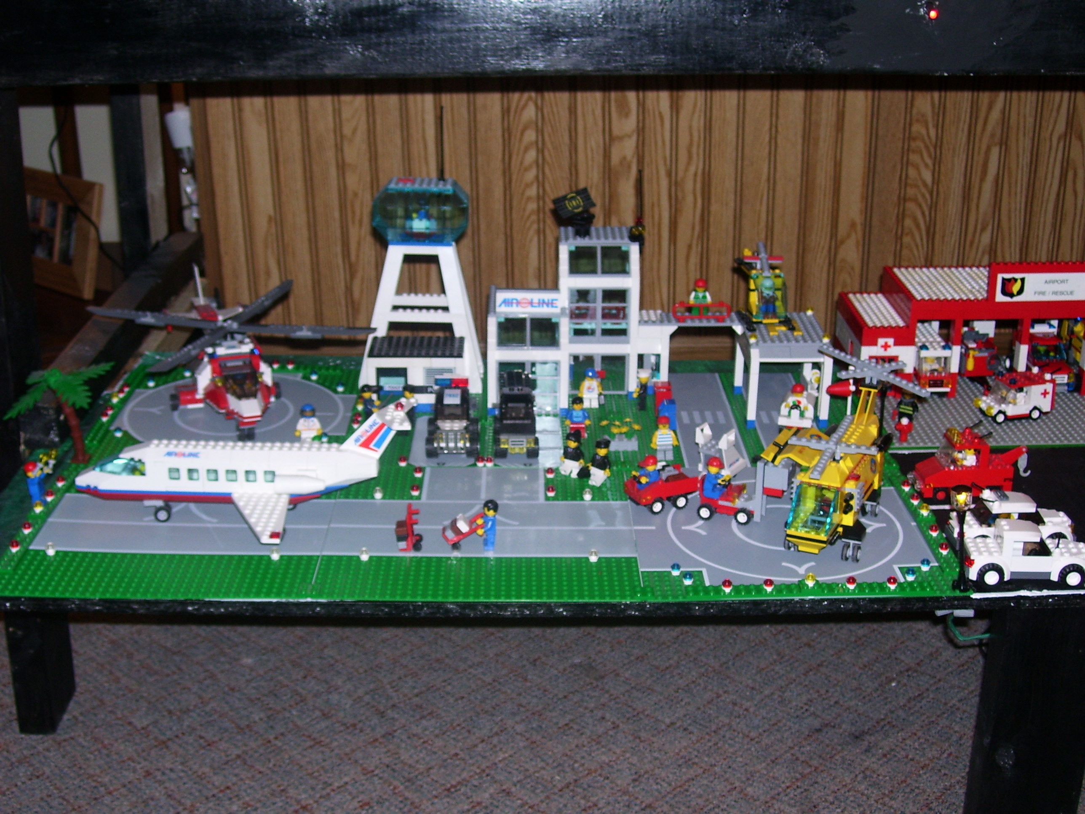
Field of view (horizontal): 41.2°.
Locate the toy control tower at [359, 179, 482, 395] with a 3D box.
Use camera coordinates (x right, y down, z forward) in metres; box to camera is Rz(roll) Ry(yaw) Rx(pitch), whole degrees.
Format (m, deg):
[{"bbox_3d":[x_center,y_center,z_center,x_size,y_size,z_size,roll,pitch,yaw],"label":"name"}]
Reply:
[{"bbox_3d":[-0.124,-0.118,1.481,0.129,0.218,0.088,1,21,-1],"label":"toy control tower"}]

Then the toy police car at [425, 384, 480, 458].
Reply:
[{"bbox_3d":[-0.084,0.007,1.376,0.050,0.057,0.085,1,21,-1],"label":"toy police car"}]

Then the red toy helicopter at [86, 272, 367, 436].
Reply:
[{"bbox_3d":[-0.323,-0.059,1.478,0.260,0.104,0.299,-7,23,-20],"label":"red toy helicopter"}]

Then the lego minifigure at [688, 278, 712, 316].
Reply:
[{"bbox_3d":[0.162,-0.112,1.484,0.023,0.041,0.015,1,21,-1],"label":"lego minifigure"}]

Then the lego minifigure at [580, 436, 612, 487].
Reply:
[{"bbox_3d":[0.049,0.048,1.296,0.026,0.043,0.018,18,23,25],"label":"lego minifigure"}]

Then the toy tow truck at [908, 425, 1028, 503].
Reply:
[{"bbox_3d":[0.385,0.050,1.288,0.104,0.059,0.036,-2,21,-7],"label":"toy tow truck"}]

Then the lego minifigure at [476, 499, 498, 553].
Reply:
[{"bbox_3d":[-0.045,0.095,1.173,0.020,0.042,0.022,0,21,-4],"label":"lego minifigure"}]

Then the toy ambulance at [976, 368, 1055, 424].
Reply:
[{"bbox_3d":[0.481,-0.015,1.474,0.081,0.047,0.036,-5,22,-14],"label":"toy ambulance"}]

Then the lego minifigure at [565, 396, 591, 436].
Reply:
[{"bbox_3d":[0.035,0.008,1.400,0.025,0.042,0.015,1,21,-1],"label":"lego minifigure"}]

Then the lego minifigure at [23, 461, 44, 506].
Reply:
[{"bbox_3d":[-0.434,0.065,1.233,0.018,0.042,0.022,-5,21,1],"label":"lego minifigure"}]

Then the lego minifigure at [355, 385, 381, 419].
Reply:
[{"bbox_3d":[-0.169,0.000,1.416,0.020,0.043,0.023,6,21,13],"label":"lego minifigure"}]

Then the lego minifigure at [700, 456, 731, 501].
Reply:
[{"bbox_3d":[0.150,0.061,1.241,0.024,0.035,0.024,7,22,16],"label":"lego minifigure"}]

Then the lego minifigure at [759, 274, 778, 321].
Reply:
[{"bbox_3d":[0.229,-0.111,1.464,0.022,0.041,0.014,1,21,-1],"label":"lego minifigure"}]

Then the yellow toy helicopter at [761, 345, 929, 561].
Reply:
[{"bbox_3d":[0.254,0.045,1.214,0.121,0.117,0.248,9,23,21],"label":"yellow toy helicopter"}]

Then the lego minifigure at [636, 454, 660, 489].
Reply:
[{"bbox_3d":[0.092,0.058,1.260,0.022,0.032,0.022,-10,23,-26],"label":"lego minifigure"}]

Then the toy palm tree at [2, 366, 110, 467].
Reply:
[{"bbox_3d":[-0.440,0.005,1.322,0.095,0.093,0.092,1,21,-1],"label":"toy palm tree"}]

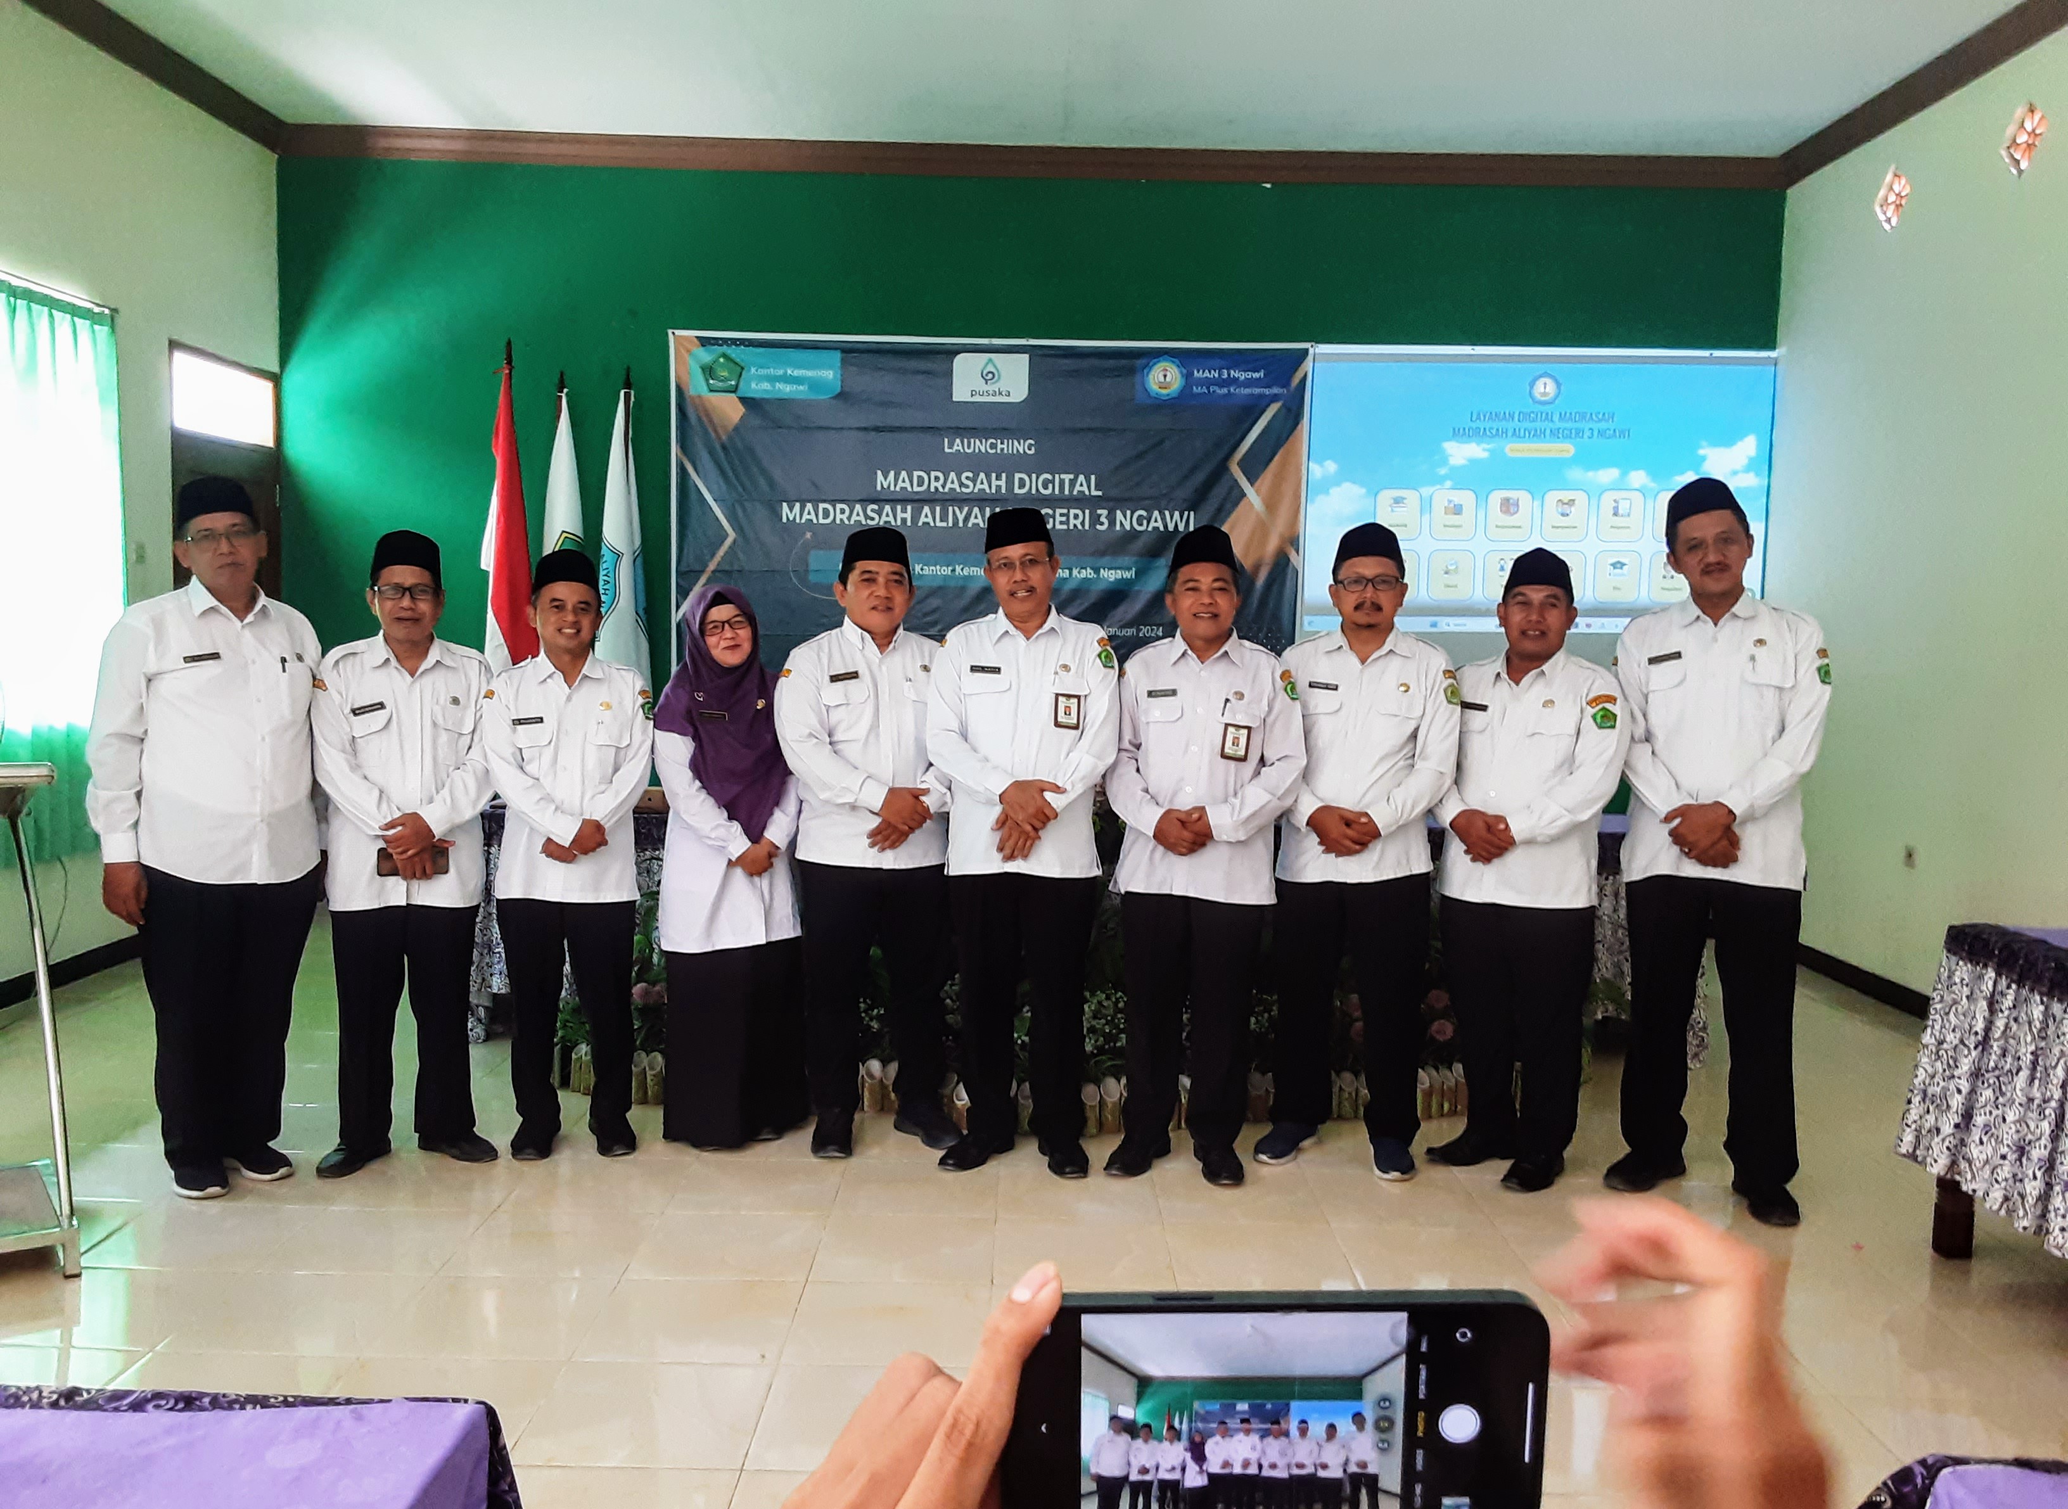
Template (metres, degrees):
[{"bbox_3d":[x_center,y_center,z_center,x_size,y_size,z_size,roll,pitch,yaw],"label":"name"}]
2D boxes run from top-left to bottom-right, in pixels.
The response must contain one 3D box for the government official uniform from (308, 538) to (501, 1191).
[{"bbox_3d":[-1.661,0.244,4.252,0.452,1.655,0.340,-1,5,-24],"label":"government official uniform"}]

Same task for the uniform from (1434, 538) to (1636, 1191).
[{"bbox_3d":[1.357,0.286,4.388,0.518,1.671,0.340,4,6,33],"label":"uniform"}]

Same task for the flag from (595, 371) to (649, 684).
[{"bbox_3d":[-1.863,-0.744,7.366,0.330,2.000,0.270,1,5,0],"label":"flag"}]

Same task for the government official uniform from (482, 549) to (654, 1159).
[{"bbox_3d":[-1.259,0.259,4.366,0.446,1.622,0.340,0,5,-14],"label":"government official uniform"}]

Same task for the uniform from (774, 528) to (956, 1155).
[{"bbox_3d":[-0.469,0.229,4.460,0.502,1.699,0.340,0,5,-16],"label":"uniform"}]

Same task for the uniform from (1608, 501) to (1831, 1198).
[{"bbox_3d":[1.730,0.232,4.060,0.540,1.800,0.360,3,5,28],"label":"uniform"}]

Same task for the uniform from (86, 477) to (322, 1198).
[{"bbox_3d":[-2.105,0.191,4.092,0.531,1.770,0.380,-2,6,-37],"label":"uniform"}]

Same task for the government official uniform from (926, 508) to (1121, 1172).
[{"bbox_3d":[-0.028,0.224,4.317,0.515,1.750,0.340,1,5,1],"label":"government official uniform"}]

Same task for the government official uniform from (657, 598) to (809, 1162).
[{"bbox_3d":[-0.845,0.297,4.510,0.430,1.540,0.340,-1,5,-22],"label":"government official uniform"}]

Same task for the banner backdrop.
[{"bbox_3d":[-0.224,-1.021,7.667,3.019,1.880,0.040,1,5,0],"label":"banner backdrop"}]

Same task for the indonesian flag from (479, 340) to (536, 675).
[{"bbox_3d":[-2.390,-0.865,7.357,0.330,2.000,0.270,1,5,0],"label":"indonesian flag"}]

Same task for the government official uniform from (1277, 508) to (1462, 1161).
[{"bbox_3d":[0.903,0.249,4.383,0.496,1.726,0.340,3,5,17],"label":"government official uniform"}]

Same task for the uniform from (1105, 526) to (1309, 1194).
[{"bbox_3d":[0.462,0.253,4.345,0.529,1.707,0.340,2,5,12],"label":"uniform"}]

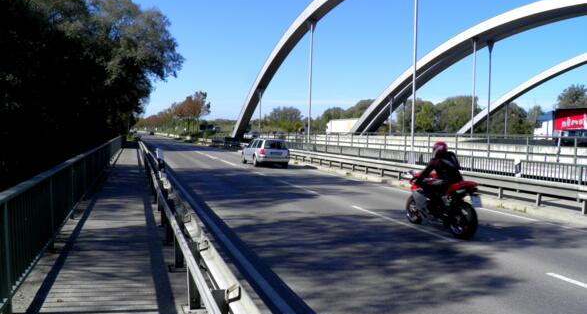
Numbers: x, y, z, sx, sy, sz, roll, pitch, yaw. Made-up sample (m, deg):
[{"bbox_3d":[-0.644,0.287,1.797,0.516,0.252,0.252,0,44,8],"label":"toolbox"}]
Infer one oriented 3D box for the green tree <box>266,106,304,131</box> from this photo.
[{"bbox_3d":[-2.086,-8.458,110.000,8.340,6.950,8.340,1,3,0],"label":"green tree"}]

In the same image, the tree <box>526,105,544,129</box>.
[{"bbox_3d":[48.381,-7.405,95.000,3.700,5.800,3.700,1,3,0],"label":"tree"}]

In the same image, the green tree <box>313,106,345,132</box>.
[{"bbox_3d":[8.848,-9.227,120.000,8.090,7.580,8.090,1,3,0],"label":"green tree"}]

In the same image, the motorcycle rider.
[{"bbox_3d":[2.753,0.403,8.918,0.640,1.280,0.880,0,3,-19],"label":"motorcycle rider"}]

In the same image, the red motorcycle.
[{"bbox_3d":[2.770,0.850,9.001,0.720,1.130,2.030,0,3,-19],"label":"red motorcycle"}]

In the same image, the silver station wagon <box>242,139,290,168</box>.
[{"bbox_3d":[-1.714,-0.298,26.762,1.740,1.480,4.500,0,3,-19],"label":"silver station wagon"}]

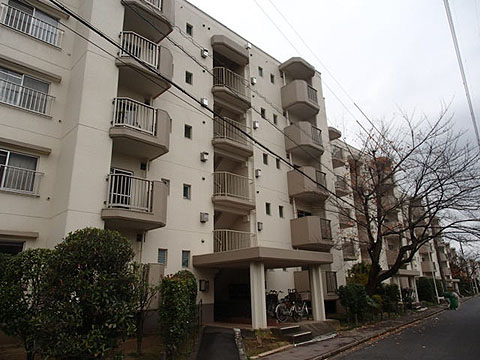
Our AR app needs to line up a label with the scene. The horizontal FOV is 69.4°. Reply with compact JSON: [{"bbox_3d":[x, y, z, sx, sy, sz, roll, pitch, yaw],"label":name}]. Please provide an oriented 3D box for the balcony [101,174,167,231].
[{"bbox_3d":[-3.681,0.787,11.579,2.145,1.397,1.437,15,-24,-42],"label":"balcony"}]

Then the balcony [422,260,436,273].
[{"bbox_3d":[27.381,12.506,49.795,2.105,1.386,1.437,15,-24,-42],"label":"balcony"}]

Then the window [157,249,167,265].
[{"bbox_3d":[-2.862,2.898,12.822,0.395,0.658,0.121,15,-24,-42],"label":"window"}]

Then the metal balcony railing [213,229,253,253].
[{"bbox_3d":[-0.094,2.882,15.208,2.328,1.093,0.567,15,-24,-42],"label":"metal balcony railing"}]

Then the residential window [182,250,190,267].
[{"bbox_3d":[-2.117,3.095,13.524,0.385,0.658,0.121,15,-24,-42],"label":"residential window"}]

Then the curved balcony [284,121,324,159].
[{"bbox_3d":[3.884,-2.298,20.433,2.105,1.397,1.437,15,-24,-42],"label":"curved balcony"}]

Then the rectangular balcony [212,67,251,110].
[{"bbox_3d":[-0.291,-4.611,17.517,2.368,1.417,0.627,15,-24,-42],"label":"rectangular balcony"}]

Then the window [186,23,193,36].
[{"bbox_3d":[-2.412,-7.164,16.681,0.385,0.658,0.121,15,-24,-42],"label":"window"}]

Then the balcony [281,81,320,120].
[{"bbox_3d":[3.814,-4.859,21.225,2.105,1.397,1.437,15,-24,-42],"label":"balcony"}]

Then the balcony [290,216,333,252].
[{"bbox_3d":[4.024,2.844,18.843,2.105,1.376,1.437,15,-24,-42],"label":"balcony"}]

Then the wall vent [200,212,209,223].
[{"bbox_3d":[-1.467,1.570,14.479,0.273,0.395,0.243,15,-24,-42],"label":"wall vent"}]

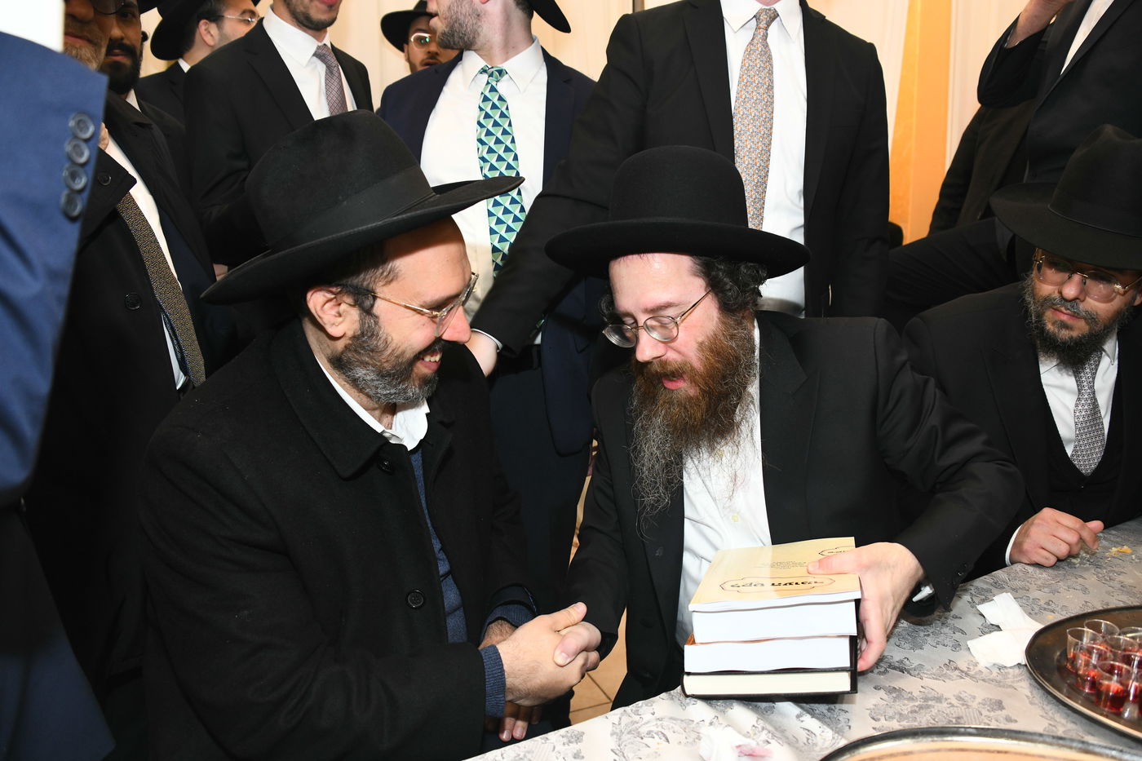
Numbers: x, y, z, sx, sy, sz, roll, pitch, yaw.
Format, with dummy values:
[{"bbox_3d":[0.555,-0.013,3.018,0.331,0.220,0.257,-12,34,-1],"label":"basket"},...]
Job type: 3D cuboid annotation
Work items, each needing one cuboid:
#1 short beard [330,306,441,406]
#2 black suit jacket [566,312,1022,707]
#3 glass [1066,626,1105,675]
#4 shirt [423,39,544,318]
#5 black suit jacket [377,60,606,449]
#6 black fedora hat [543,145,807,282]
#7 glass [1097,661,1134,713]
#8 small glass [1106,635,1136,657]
[{"bbox_3d":[-0.206,-0.029,1.040,0.110,0.110,0.145,19,18,13],"label":"short beard"},{"bbox_3d":[0.288,0.185,1.220,0.580,0.600,0.430,1,13,5],"label":"black suit jacket"},{"bbox_3d":[0.550,0.291,0.953,0.037,0.039,0.037,0,13,0],"label":"glass"},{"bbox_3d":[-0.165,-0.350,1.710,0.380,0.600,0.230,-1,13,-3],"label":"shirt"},{"bbox_3d":[-0.150,-0.260,1.740,0.480,0.760,0.280,-1,13,-3],"label":"black suit jacket"},{"bbox_3d":[0.151,-0.243,1.240,0.370,0.150,0.385,2,-1,0],"label":"black fedora hat"},{"bbox_3d":[0.540,0.307,0.886,0.037,0.039,0.037,0,13,0],"label":"glass"},{"bbox_3d":[0.579,0.295,0.936,0.037,0.039,0.037,0,13,0],"label":"small glass"}]

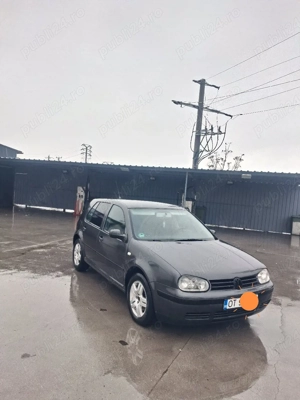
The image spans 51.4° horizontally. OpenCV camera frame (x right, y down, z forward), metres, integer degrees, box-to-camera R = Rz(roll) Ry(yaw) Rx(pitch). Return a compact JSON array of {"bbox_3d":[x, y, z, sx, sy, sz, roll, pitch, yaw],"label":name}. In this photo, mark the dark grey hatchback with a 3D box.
[{"bbox_3d":[0.035,0.775,5.280,1.770,1.450,4.150,3,2,-30],"label":"dark grey hatchback"}]

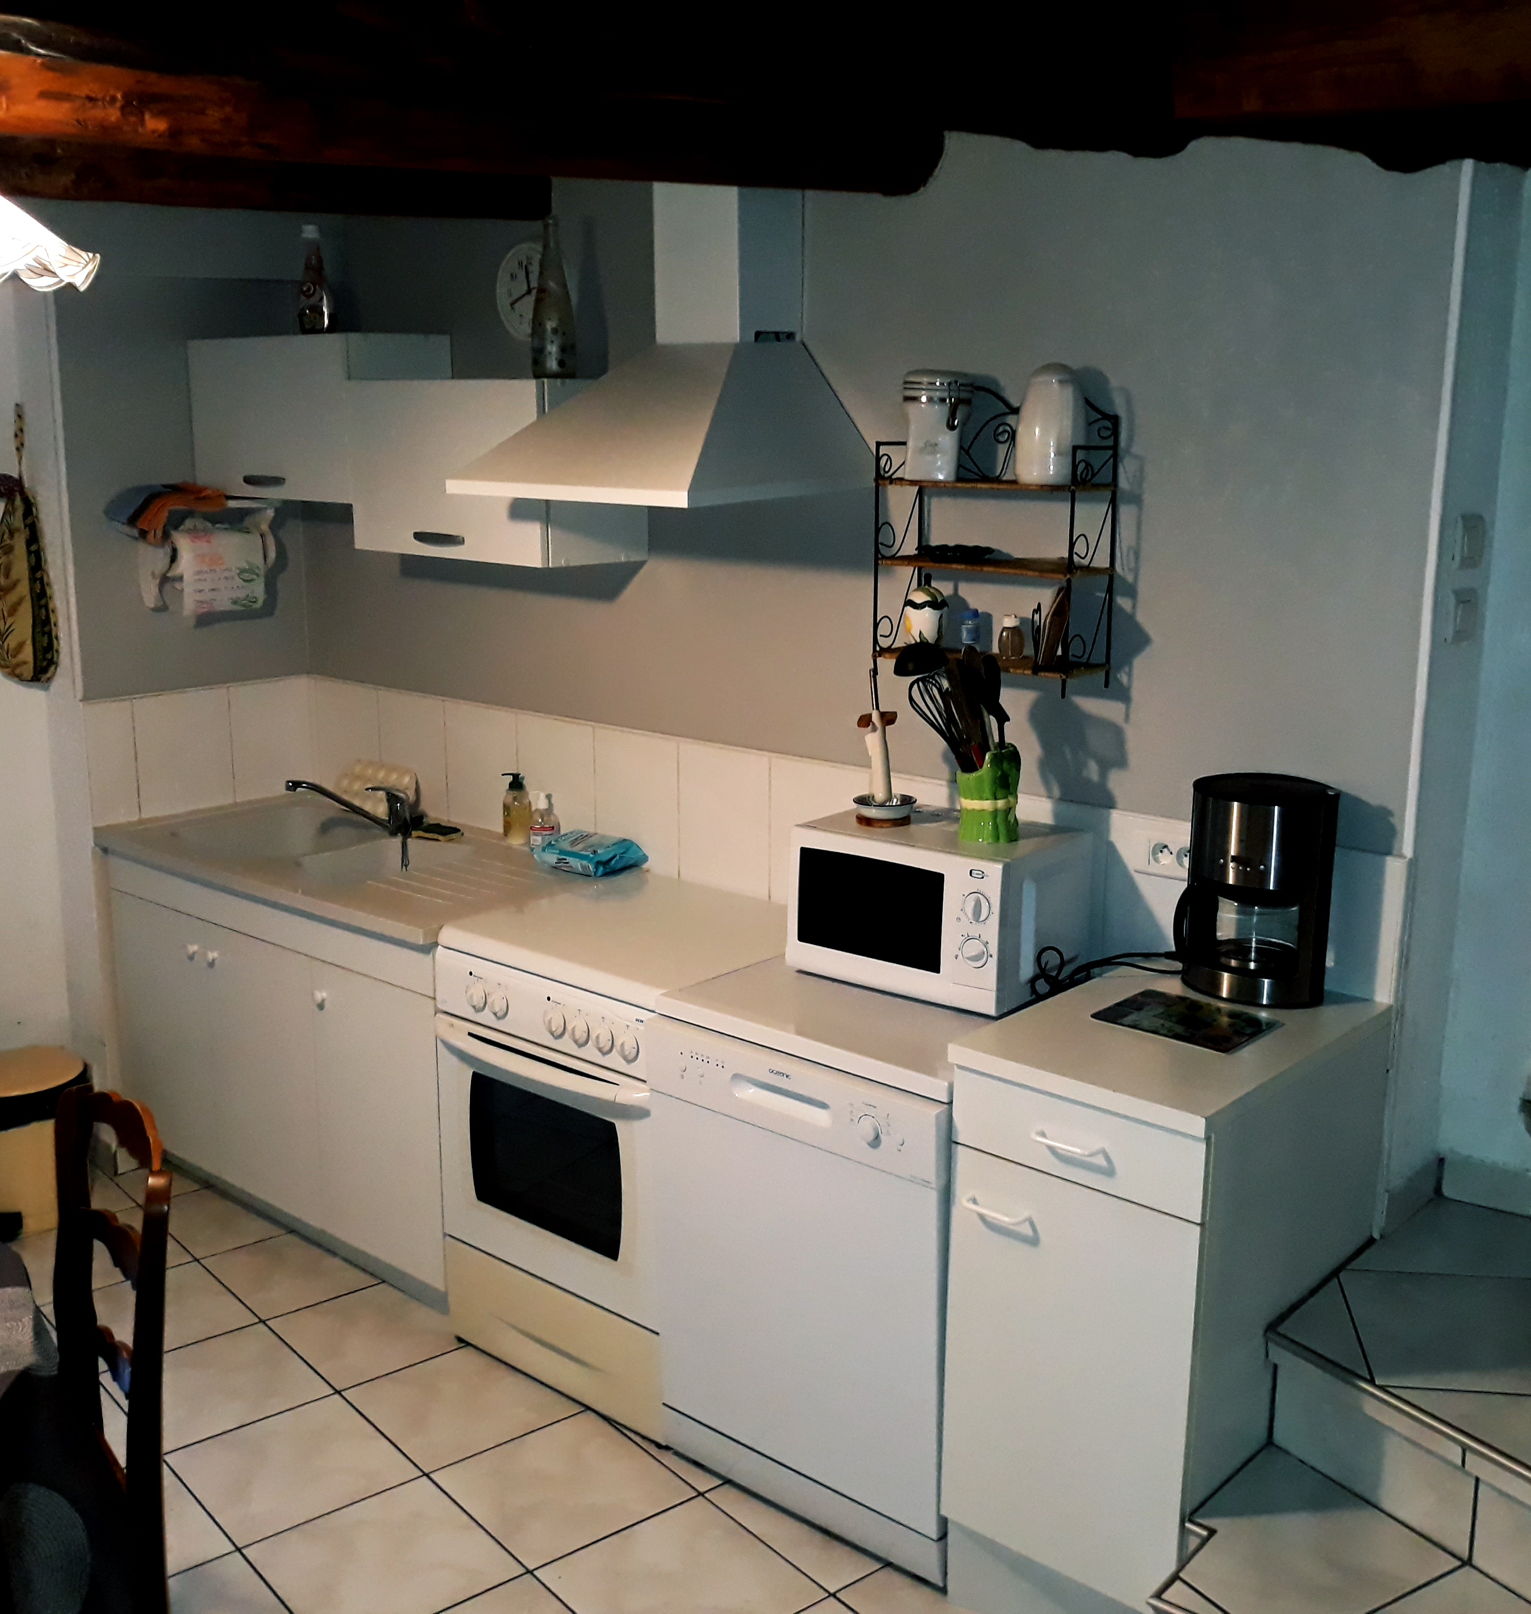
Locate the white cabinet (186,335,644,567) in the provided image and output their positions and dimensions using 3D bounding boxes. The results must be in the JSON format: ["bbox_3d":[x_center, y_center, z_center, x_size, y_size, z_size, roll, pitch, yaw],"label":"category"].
[{"bbox_3d":[-0.808,-0.809,3.737,1.213,0.467,0.305,11,15,39],"label":"white cabinet"}]

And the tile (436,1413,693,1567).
[{"bbox_3d":[-0.349,1.168,2.885,0.333,0.010,0.333,-9,15,-39],"label":"tile"}]

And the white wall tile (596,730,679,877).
[{"bbox_3d":[-0.275,-0.013,3.585,0.253,0.291,0.010,11,16,40],"label":"white wall tile"}]

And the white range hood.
[{"bbox_3d":[-0.187,-0.863,3.056,0.604,0.603,0.512,11,15,39],"label":"white range hood"}]

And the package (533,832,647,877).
[{"bbox_3d":[-0.383,0.107,3.654,0.216,0.049,0.130,11,15,39],"label":"package"}]

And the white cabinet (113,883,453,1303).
[{"bbox_3d":[-0.913,0.547,3.891,1.215,0.655,0.575,11,16,40],"label":"white cabinet"}]

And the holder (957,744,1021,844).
[{"bbox_3d":[0.384,-0.029,2.848,0.105,0.158,0.105,0,12,0],"label":"holder"}]

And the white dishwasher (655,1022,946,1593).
[{"bbox_3d":[0.236,0.741,2.926,0.591,0.833,0.595,11,15,39],"label":"white dishwasher"}]

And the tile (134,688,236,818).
[{"bbox_3d":[-1.414,-0.134,4.088,0.010,0.291,0.253,11,16,40],"label":"tile"}]

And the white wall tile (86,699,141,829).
[{"bbox_3d":[-1.547,-0.107,3.972,0.010,0.298,0.126,11,15,39],"label":"white wall tile"}]

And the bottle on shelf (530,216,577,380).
[{"bbox_3d":[-0.406,-0.975,3.224,0.086,0.301,0.086,1,12,0],"label":"bottle on shelf"}]

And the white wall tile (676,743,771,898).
[{"bbox_3d":[-0.083,0.028,3.477,0.253,0.285,0.010,11,16,40],"label":"white wall tile"}]

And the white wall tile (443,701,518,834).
[{"bbox_3d":[-0.659,-0.087,3.912,0.253,0.291,0.010,11,16,40],"label":"white wall tile"}]

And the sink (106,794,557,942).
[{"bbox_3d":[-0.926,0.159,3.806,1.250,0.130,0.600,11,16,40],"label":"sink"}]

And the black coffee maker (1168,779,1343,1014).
[{"bbox_3d":[0.774,0.128,2.636,0.237,0.334,0.173,11,15,39],"label":"black coffee maker"}]

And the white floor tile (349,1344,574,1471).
[{"bbox_3d":[-0.565,1.112,3.135,0.333,0.010,0.333,-9,15,-39],"label":"white floor tile"}]

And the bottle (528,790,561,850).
[{"bbox_3d":[-0.485,0.034,3.706,0.074,0.143,0.054,5,13,19],"label":"bottle"}]

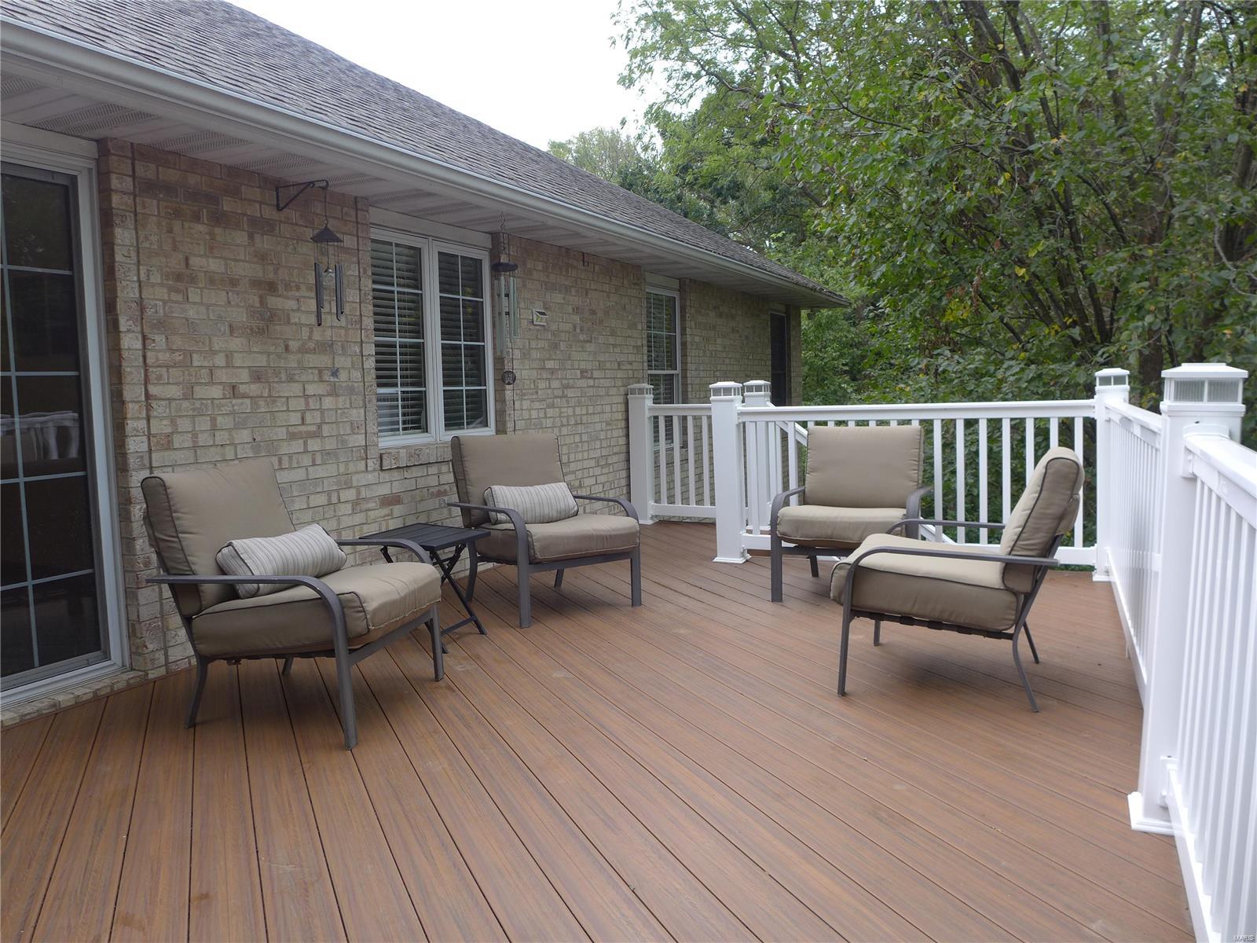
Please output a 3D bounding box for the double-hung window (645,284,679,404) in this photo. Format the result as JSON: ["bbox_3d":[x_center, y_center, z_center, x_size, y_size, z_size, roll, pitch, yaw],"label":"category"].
[{"bbox_3d":[0.264,-0.940,8.052,0.100,1.450,0.880,3,7,26],"label":"double-hung window"}]

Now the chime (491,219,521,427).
[{"bbox_3d":[-0.705,-0.891,4.967,0.154,1.135,0.154,0,6,0],"label":"chime"}]

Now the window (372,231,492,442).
[{"bbox_3d":[-1.178,-0.771,5.168,0.100,1.192,1.180,3,7,26],"label":"window"}]

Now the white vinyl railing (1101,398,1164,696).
[{"bbox_3d":[2.138,0.221,3.660,0.090,0.945,2.960,3,7,26],"label":"white vinyl railing"}]

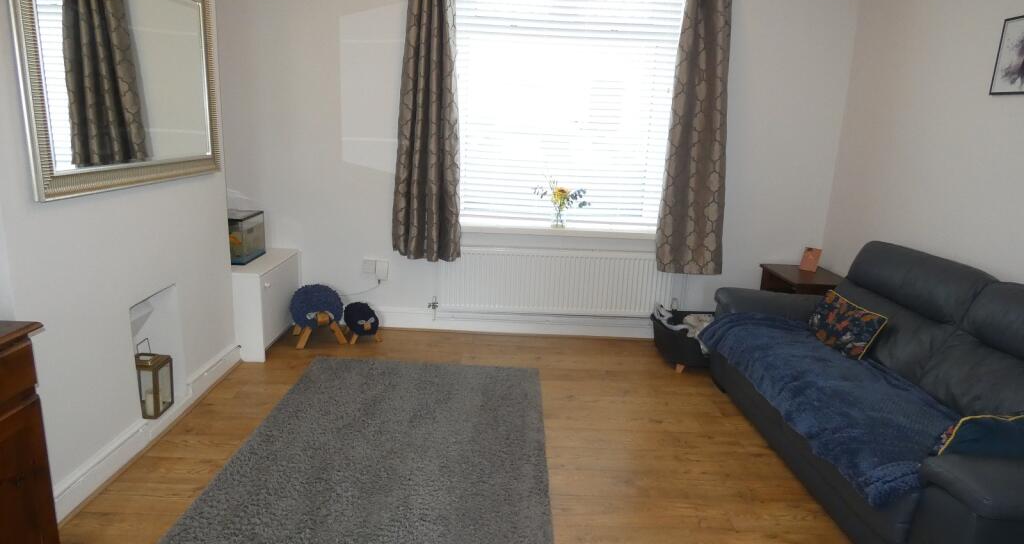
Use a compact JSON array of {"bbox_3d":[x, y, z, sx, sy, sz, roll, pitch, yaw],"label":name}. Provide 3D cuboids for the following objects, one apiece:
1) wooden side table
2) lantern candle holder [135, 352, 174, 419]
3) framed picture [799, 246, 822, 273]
[{"bbox_3d":[1.972,0.315,4.083,0.408,0.605,0.516,3,15,0],"label":"wooden side table"},{"bbox_3d":[-1.737,0.545,2.843,0.140,0.260,0.150,3,15,0],"label":"lantern candle holder"},{"bbox_3d":[2.103,-0.085,4.137,0.060,0.155,0.105,-11,20,-43],"label":"framed picture"}]

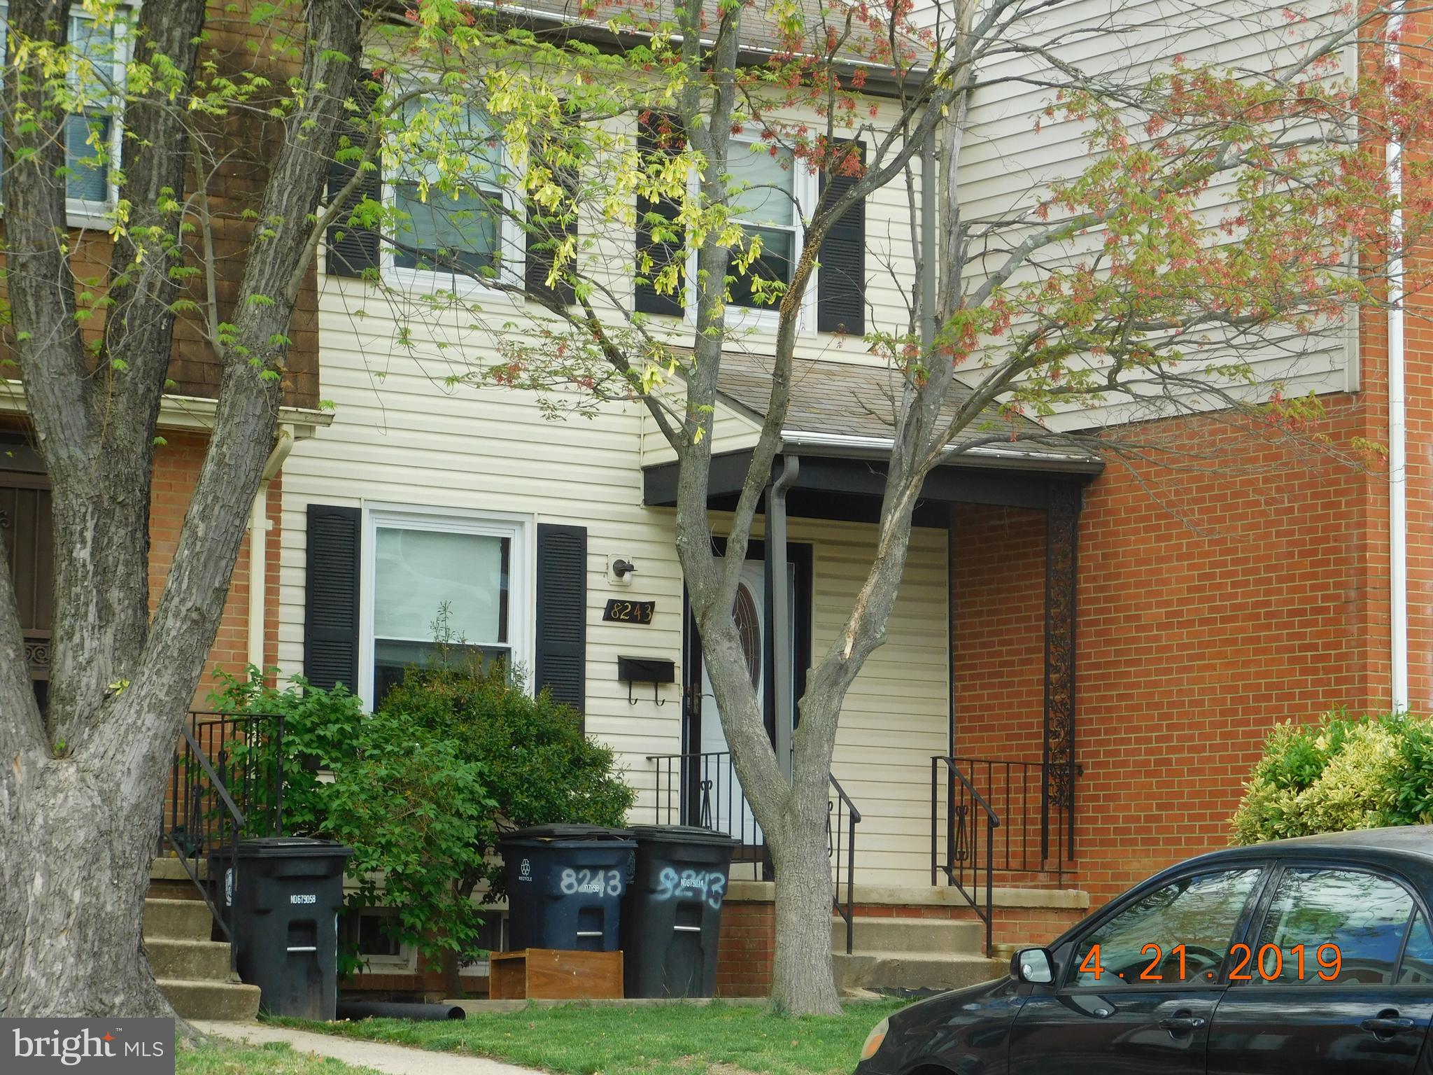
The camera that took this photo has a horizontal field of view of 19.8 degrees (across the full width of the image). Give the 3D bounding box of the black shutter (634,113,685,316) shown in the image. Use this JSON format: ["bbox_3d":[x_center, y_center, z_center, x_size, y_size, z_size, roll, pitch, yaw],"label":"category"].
[{"bbox_3d":[-0.346,-2.100,26.619,0.372,1.305,0.050,5,-7,-33],"label":"black shutter"}]

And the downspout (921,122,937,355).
[{"bbox_3d":[1.441,-2.032,27.766,0.084,1.650,0.070,5,-7,-33],"label":"downspout"}]

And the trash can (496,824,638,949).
[{"bbox_3d":[-0.878,2.209,24.250,0.580,0.988,0.680,6,-8,-40],"label":"trash can"}]

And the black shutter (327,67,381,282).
[{"bbox_3d":[-2.223,-2.260,25.391,0.372,1.305,0.050,5,-7,-33],"label":"black shutter"}]

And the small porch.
[{"bbox_3d":[1.014,0.807,26.269,2.500,4.120,1.685,5,-7,-33],"label":"small porch"}]

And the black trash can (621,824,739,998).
[{"bbox_3d":[-0.233,2.254,24.700,0.580,1.014,0.680,4,-7,-26],"label":"black trash can"}]

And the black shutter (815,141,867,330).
[{"bbox_3d":[0.858,-2.013,27.409,0.378,1.302,0.050,5,-7,-33],"label":"black shutter"}]

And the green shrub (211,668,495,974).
[{"bbox_3d":[-2.123,1.694,23.950,1.600,1.827,1.400,5,-7,-33],"label":"green shrub"}]

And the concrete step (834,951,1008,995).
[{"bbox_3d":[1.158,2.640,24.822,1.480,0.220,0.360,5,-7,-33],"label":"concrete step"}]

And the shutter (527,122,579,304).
[{"bbox_3d":[-1.030,-2.155,26.171,0.372,1.310,0.050,5,-7,-33],"label":"shutter"}]

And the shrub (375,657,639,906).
[{"bbox_3d":[-1.270,1.702,24.800,1.500,1.977,1.250,5,-7,-33],"label":"shrub"}]

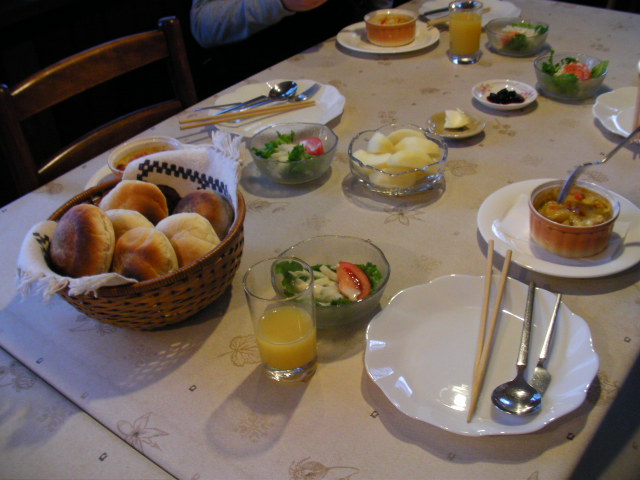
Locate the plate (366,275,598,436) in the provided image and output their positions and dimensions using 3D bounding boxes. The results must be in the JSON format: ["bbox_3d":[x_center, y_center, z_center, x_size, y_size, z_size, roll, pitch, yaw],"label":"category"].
[{"bbox_3d":[0.162,0.115,0.722,0.233,0.022,0.233,-3,36,2],"label":"plate"}]

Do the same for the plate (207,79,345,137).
[{"bbox_3d":[-0.071,-0.218,1.166,0.227,0.020,0.227,1,35,0],"label":"plate"}]

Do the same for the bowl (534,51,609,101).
[{"bbox_3d":[0.444,-0.289,1.255,0.126,0.048,0.126,1,35,0],"label":"bowl"}]

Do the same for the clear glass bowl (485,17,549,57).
[{"bbox_3d":[0.395,-0.408,1.423,0.126,0.048,0.126,1,35,0],"label":"clear glass bowl"}]

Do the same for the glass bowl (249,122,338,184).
[{"bbox_3d":[-0.037,-0.130,1.066,0.131,0.046,0.131,-3,36,2],"label":"glass bowl"}]

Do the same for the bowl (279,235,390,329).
[{"bbox_3d":[0.013,0.051,0.808,0.133,0.046,0.133,-3,36,2],"label":"bowl"}]

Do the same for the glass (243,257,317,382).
[{"bbox_3d":[-0.035,0.084,0.708,0.067,0.115,0.067,-5,36,0],"label":"glass"}]

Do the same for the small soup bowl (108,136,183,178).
[{"bbox_3d":[-0.254,-0.106,1.036,0.104,0.046,0.104,-5,36,0],"label":"small soup bowl"}]

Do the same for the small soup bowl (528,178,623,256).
[{"bbox_3d":[0.305,-0.025,0.863,0.108,0.046,0.108,1,35,0],"label":"small soup bowl"}]

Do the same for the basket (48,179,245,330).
[{"bbox_3d":[-0.201,0.020,0.832,0.228,0.096,0.246,-3,36,2],"label":"basket"}]

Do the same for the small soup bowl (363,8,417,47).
[{"bbox_3d":[0.148,-0.437,1.451,0.104,0.046,0.104,-3,36,2],"label":"small soup bowl"}]

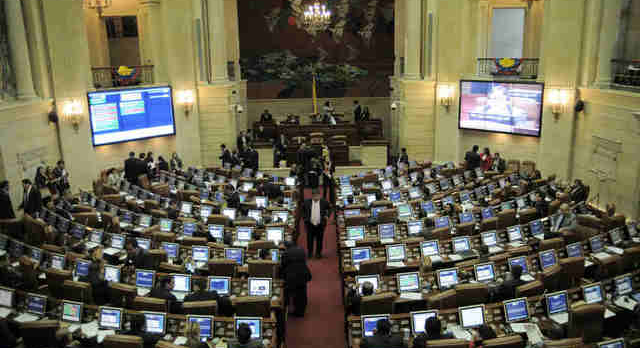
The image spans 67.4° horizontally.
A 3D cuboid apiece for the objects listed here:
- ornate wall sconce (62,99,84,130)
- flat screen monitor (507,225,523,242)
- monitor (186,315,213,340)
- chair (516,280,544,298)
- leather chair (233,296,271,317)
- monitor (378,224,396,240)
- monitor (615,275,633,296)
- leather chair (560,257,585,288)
[{"bbox_3d":[-9.040,-2.127,17.591,0.620,1.130,0.330,-9,14,-33],"label":"ornate wall sconce"},{"bbox_3d":[4.522,1.383,11.075,0.395,0.335,0.085,-7,-1,-26],"label":"flat screen monitor"},{"bbox_3d":[-1.636,2.099,6.560,0.375,0.295,0.060,1,-11,8],"label":"monitor"},{"bbox_3d":[3.166,2.190,7.789,0.600,1.080,0.620,-6,14,-21],"label":"chair"},{"bbox_3d":[-1.062,2.421,7.827,0.600,1.050,0.620,-2,12,-3],"label":"leather chair"},{"bbox_3d":[1.554,1.335,11.086,0.405,0.345,0.060,-3,2,-9],"label":"monitor"},{"bbox_3d":[4.725,1.724,7.460,0.370,0.300,0.070,-7,6,-22],"label":"monitor"},{"bbox_3d":[4.301,1.959,8.685,0.600,1.080,0.620,-5,14,-16],"label":"leather chair"}]

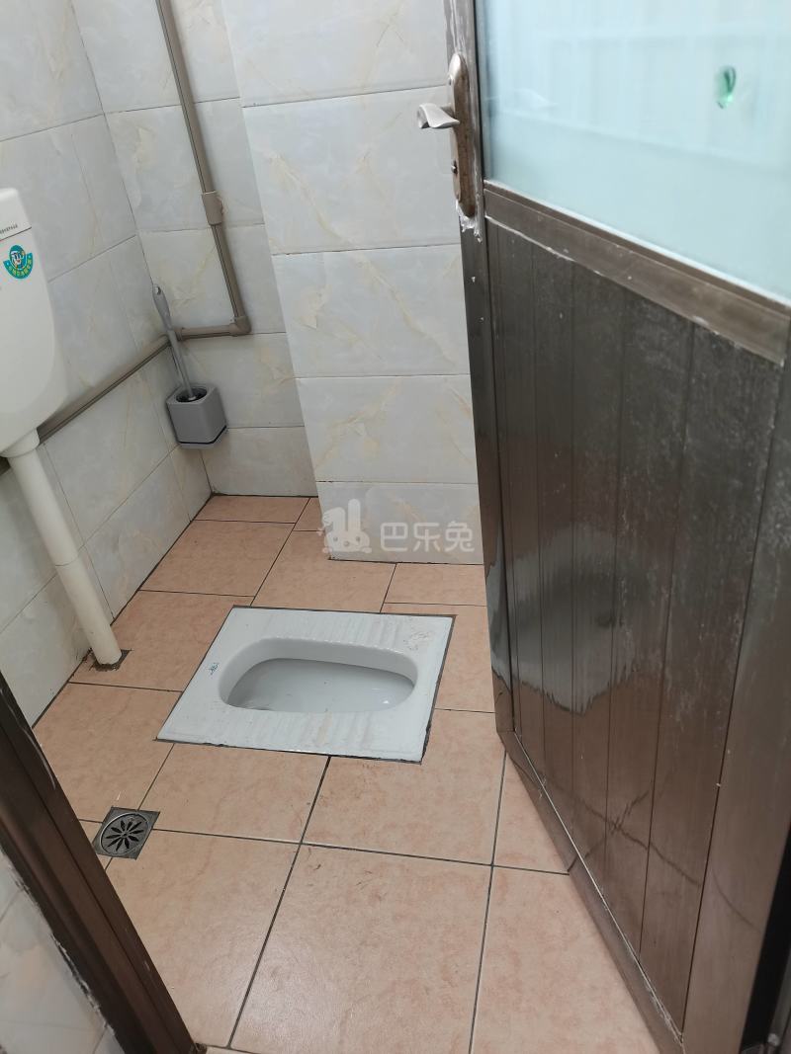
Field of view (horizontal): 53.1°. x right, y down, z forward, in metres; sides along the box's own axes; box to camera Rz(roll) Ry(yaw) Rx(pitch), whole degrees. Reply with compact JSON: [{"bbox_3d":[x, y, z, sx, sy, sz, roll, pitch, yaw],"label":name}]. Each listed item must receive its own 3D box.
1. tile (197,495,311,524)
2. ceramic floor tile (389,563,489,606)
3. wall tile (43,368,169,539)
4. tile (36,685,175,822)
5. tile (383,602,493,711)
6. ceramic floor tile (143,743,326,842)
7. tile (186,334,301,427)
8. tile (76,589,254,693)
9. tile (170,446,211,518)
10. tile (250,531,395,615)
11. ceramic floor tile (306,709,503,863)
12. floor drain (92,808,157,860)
[{"bbox_3d":[-0.385,-0.044,2.138,0.298,0.010,0.128,1,34,14],"label":"tile"},{"bbox_3d":[0.138,0.131,1.762,0.300,0.010,0.140,1,34,14],"label":"ceramic floor tile"},{"bbox_3d":[-0.630,-0.183,1.766,0.010,0.248,0.415,1,34,14],"label":"wall tile"},{"bbox_3d":[-0.552,0.409,1.464,0.302,0.010,0.302,1,34,14],"label":"tile"},{"bbox_3d":[0.092,0.255,1.584,0.300,0.010,0.300,1,34,14],"label":"tile"},{"bbox_3d":[-0.275,0.449,1.341,0.296,0.010,0.173,1,34,14],"label":"ceramic floor tile"},{"bbox_3d":[-0.365,-0.366,1.999,0.390,0.250,0.010,1,34,14],"label":"tile"},{"bbox_3d":[-0.496,0.245,1.723,0.300,0.010,0.300,1,34,14],"label":"tile"},{"bbox_3d":[-0.548,-0.142,2.111,0.010,0.211,0.130,1,34,14],"label":"tile"},{"bbox_3d":[-0.148,0.102,1.861,0.300,0.012,0.300,1,34,14],"label":"tile"},{"bbox_3d":[0.028,0.418,1.324,0.301,0.010,0.301,1,34,14],"label":"ceramic floor tile"},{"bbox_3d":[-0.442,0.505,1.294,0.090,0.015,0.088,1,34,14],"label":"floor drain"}]

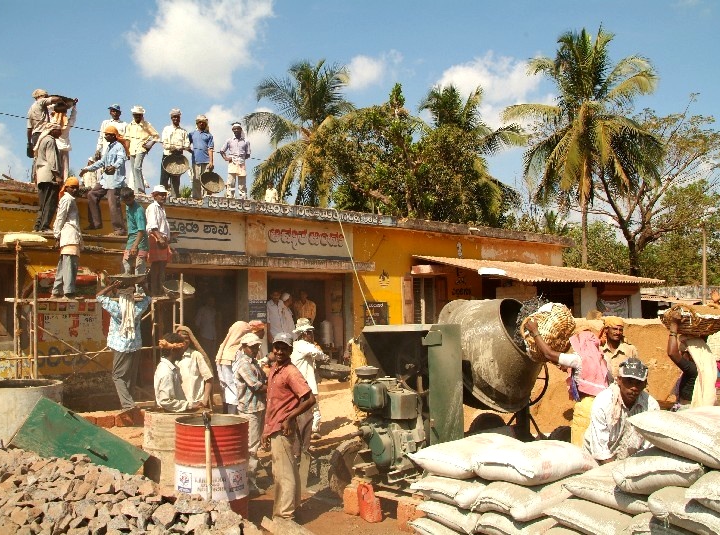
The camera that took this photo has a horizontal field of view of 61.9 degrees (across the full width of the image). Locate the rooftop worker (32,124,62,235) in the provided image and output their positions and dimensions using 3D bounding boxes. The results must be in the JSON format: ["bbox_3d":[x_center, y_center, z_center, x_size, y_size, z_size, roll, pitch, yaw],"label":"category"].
[{"bbox_3d":[-4.752,-1.371,9.105,0.380,1.680,0.430,2,-4,-43],"label":"rooftop worker"}]

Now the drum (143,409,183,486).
[{"bbox_3d":[-1.670,1.735,5.460,0.585,0.885,0.585,-1,-5,0],"label":"drum"}]

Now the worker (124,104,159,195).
[{"bbox_3d":[-3.930,-2.129,10.800,0.550,1.640,0.400,1,-5,-14],"label":"worker"}]

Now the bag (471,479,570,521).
[{"bbox_3d":[0.842,1.228,3.113,0.640,0.150,0.430,3,-5,-35],"label":"bag"}]

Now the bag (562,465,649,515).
[{"bbox_3d":[1.522,1.178,3.207,0.680,0.150,0.460,1,-4,-31],"label":"bag"}]

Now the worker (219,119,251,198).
[{"bbox_3d":[-2.467,-2.110,11.900,0.580,1.630,0.360,0,-5,-6],"label":"worker"}]

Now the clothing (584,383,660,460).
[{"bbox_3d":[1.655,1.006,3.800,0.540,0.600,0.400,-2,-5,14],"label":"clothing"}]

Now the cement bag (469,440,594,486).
[{"bbox_3d":[1.230,1.370,4.180,0.630,0.180,0.450,2,-6,-29],"label":"cement bag"}]

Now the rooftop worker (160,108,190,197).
[{"bbox_3d":[-3.394,-2.090,11.048,0.520,1.660,0.450,2,-5,-20],"label":"rooftop worker"}]

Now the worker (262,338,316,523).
[{"bbox_3d":[-0.595,1.296,4.994,0.360,1.630,0.500,4,-6,-41],"label":"worker"}]

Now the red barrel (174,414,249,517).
[{"bbox_3d":[-1.200,1.690,4.870,0.590,0.885,0.590,-1,-5,0],"label":"red barrel"}]

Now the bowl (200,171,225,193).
[{"bbox_3d":[-2.778,-1.616,11.350,0.480,0.480,0.140,1,-30,-32],"label":"bowl"}]

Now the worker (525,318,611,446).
[{"bbox_3d":[1.806,1.270,5.155,0.640,1.660,0.500,-3,-4,38],"label":"worker"}]

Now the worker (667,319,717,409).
[{"bbox_3d":[2.632,1.220,4.704,0.380,1.700,0.440,-3,-4,40],"label":"worker"}]

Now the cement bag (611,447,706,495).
[{"bbox_3d":[1.549,1.049,3.127,0.440,0.160,0.640,-1,-5,15],"label":"cement bag"}]

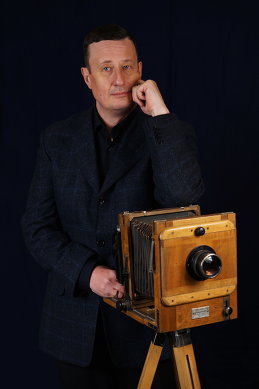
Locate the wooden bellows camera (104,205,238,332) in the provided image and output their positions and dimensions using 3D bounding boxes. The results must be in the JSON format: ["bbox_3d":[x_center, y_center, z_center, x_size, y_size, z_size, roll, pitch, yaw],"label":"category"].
[{"bbox_3d":[0.111,0.175,1.831,0.244,0.264,0.333,-5,7,-30],"label":"wooden bellows camera"}]

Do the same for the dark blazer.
[{"bbox_3d":[-0.050,0.120,2.120,0.530,0.745,0.370,0,6,8],"label":"dark blazer"}]

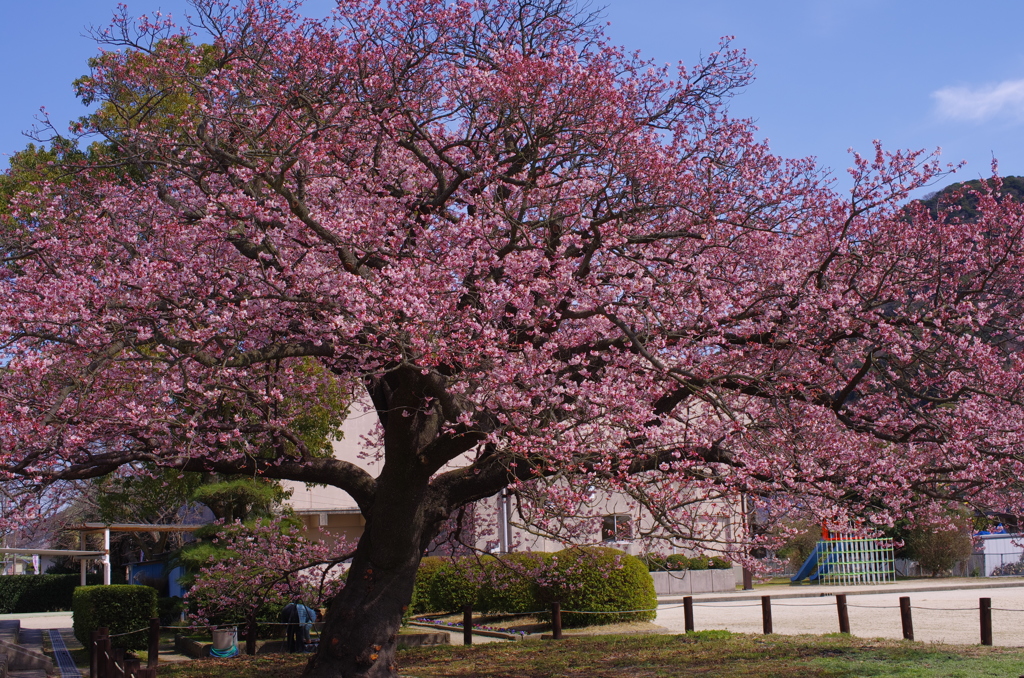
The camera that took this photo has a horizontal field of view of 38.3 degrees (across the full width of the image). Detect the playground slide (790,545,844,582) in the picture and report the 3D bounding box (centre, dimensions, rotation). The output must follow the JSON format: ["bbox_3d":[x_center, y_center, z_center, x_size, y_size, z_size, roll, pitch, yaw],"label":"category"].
[{"bbox_3d":[11.385,8.292,55.000,1.750,1.500,1.250,6,-12,-45],"label":"playground slide"}]

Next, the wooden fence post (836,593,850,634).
[{"bbox_3d":[5.275,4.383,23.500,0.150,0.630,0.150,-7,-8,11],"label":"wooden fence post"}]

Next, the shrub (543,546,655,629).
[{"bbox_3d":[1.680,4.883,29.000,2.300,1.580,2.200,-2,-8,3],"label":"shrub"}]

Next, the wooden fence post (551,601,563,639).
[{"bbox_3d":[0.724,4.586,24.000,0.135,0.620,0.135,-2,-8,0],"label":"wooden fence post"}]

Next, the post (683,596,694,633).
[{"bbox_3d":[3.113,4.860,26.000,0.148,0.650,0.148,-3,-8,6],"label":"post"}]

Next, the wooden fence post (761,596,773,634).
[{"bbox_3d":[4.373,4.735,25.300,0.148,0.660,0.148,-3,-8,9],"label":"wooden fence post"}]

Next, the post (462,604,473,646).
[{"bbox_3d":[-0.739,4.756,24.500,0.132,0.670,0.132,-2,-8,0],"label":"post"}]

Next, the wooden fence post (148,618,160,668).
[{"bbox_3d":[-5.468,4.634,22.500,0.150,0.760,0.150,2,-8,-13],"label":"wooden fence post"}]

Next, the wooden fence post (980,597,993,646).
[{"bbox_3d":[5.883,3.509,18.300,0.140,0.610,0.140,-2,-8,0],"label":"wooden fence post"}]

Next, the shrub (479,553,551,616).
[{"bbox_3d":[0.163,5.301,32.000,1.750,1.360,1.600,-2,-8,0],"label":"shrub"}]

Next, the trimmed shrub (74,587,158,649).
[{"bbox_3d":[-6.716,4.717,25.000,1.200,1.050,1.050,3,-9,-30],"label":"trimmed shrub"}]

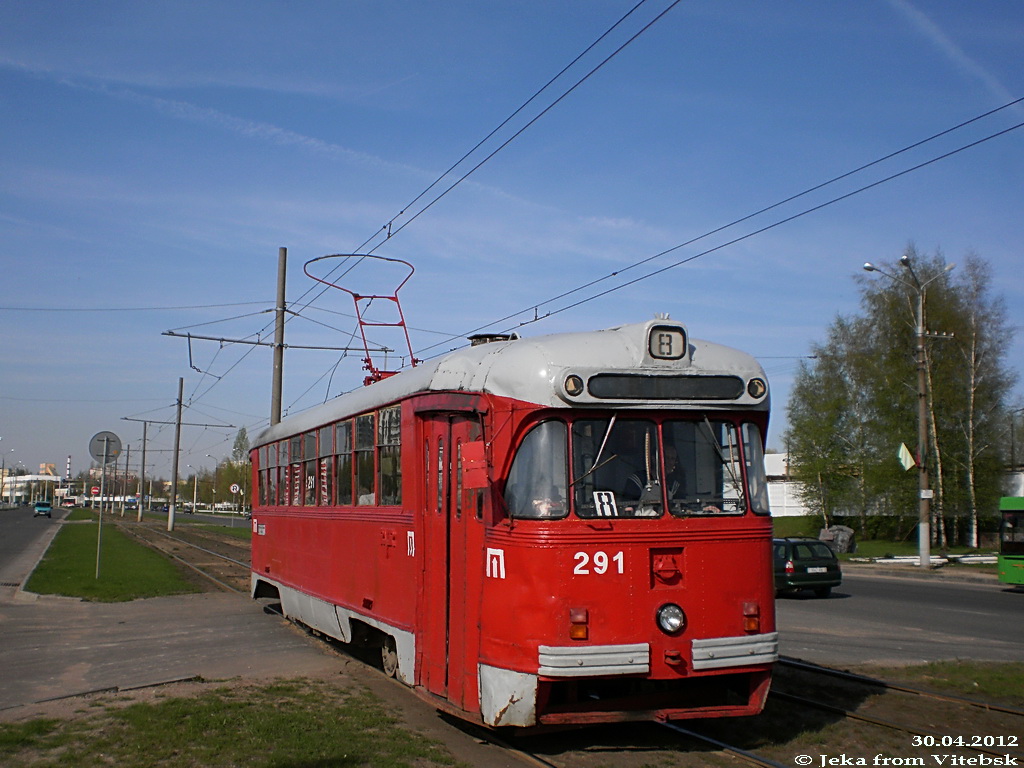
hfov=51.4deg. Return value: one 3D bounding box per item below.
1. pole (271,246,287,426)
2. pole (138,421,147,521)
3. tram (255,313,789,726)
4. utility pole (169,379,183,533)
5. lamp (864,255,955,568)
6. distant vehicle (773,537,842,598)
[{"bbox_3d":[-7.941,0.664,35.846,0.360,10.500,0.360,4,-7,-22],"label":"pole"},{"bbox_3d":[-38.458,9.149,110.981,0.380,10.400,0.380,4,-7,-22],"label":"pole"},{"bbox_3d":[-1.370,1.898,14.261,2.600,3.260,13.800,4,-7,-22],"label":"tram"},{"bbox_3d":[-22.897,4.841,72.695,0.380,10.400,0.380,4,-7,-22],"label":"utility pole"},{"bbox_3d":[15.342,1.119,40.133,3.400,11.400,2.500,4,-7,-22],"label":"lamp"},{"bbox_3d":[6.440,4.687,27.703,1.700,1.460,4.500,4,-7,-22],"label":"distant vehicle"}]

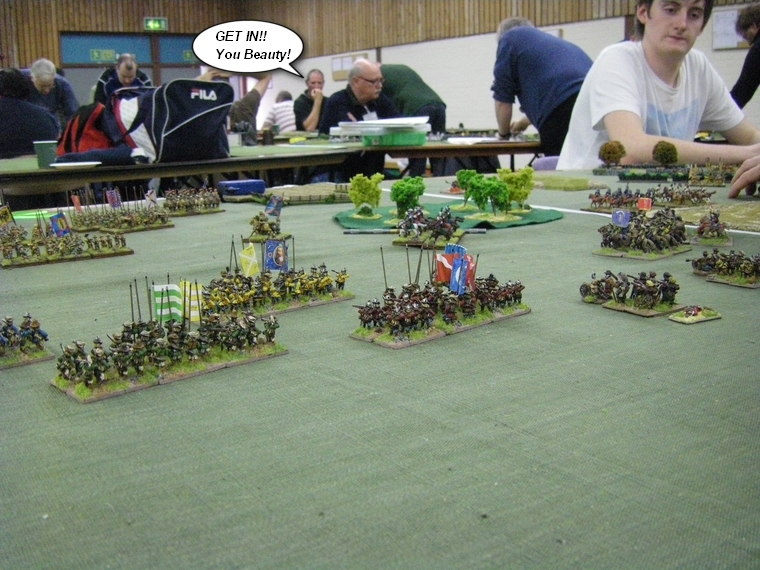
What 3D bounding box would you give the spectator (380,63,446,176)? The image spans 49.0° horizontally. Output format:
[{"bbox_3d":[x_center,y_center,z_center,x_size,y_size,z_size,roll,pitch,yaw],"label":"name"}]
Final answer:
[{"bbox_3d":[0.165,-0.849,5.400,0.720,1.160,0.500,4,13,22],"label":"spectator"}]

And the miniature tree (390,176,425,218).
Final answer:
[{"bbox_3d":[0.033,-0.105,1.000,0.042,0.052,0.040,-1,12,0],"label":"miniature tree"}]

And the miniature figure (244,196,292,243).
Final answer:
[{"bbox_3d":[-0.118,-0.070,0.880,0.044,0.043,0.038,-2,12,-3],"label":"miniature figure"}]

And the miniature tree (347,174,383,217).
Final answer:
[{"bbox_3d":[-0.018,-0.113,1.037,0.045,0.056,0.045,-1,12,0],"label":"miniature tree"}]

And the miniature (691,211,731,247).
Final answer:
[{"bbox_3d":[0.319,-0.056,0.804,0.041,0.033,0.036,2,12,16],"label":"miniature"}]

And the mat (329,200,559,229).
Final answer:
[{"bbox_3d":[0.082,-0.093,1.046,0.285,0.009,0.275,-1,12,0],"label":"mat"}]

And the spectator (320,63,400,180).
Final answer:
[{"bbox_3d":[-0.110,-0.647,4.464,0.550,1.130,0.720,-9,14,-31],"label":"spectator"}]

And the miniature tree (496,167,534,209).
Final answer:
[{"bbox_3d":[0.170,-0.120,1.049,0.048,0.058,0.046,-1,12,0],"label":"miniature tree"}]

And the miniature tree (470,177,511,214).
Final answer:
[{"bbox_3d":[0.131,-0.107,1.010,0.052,0.051,0.045,-1,12,0],"label":"miniature tree"}]

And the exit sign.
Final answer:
[{"bbox_3d":[-4.286,-5.015,16.000,0.460,0.260,0.080,-8,14,-29],"label":"exit sign"}]

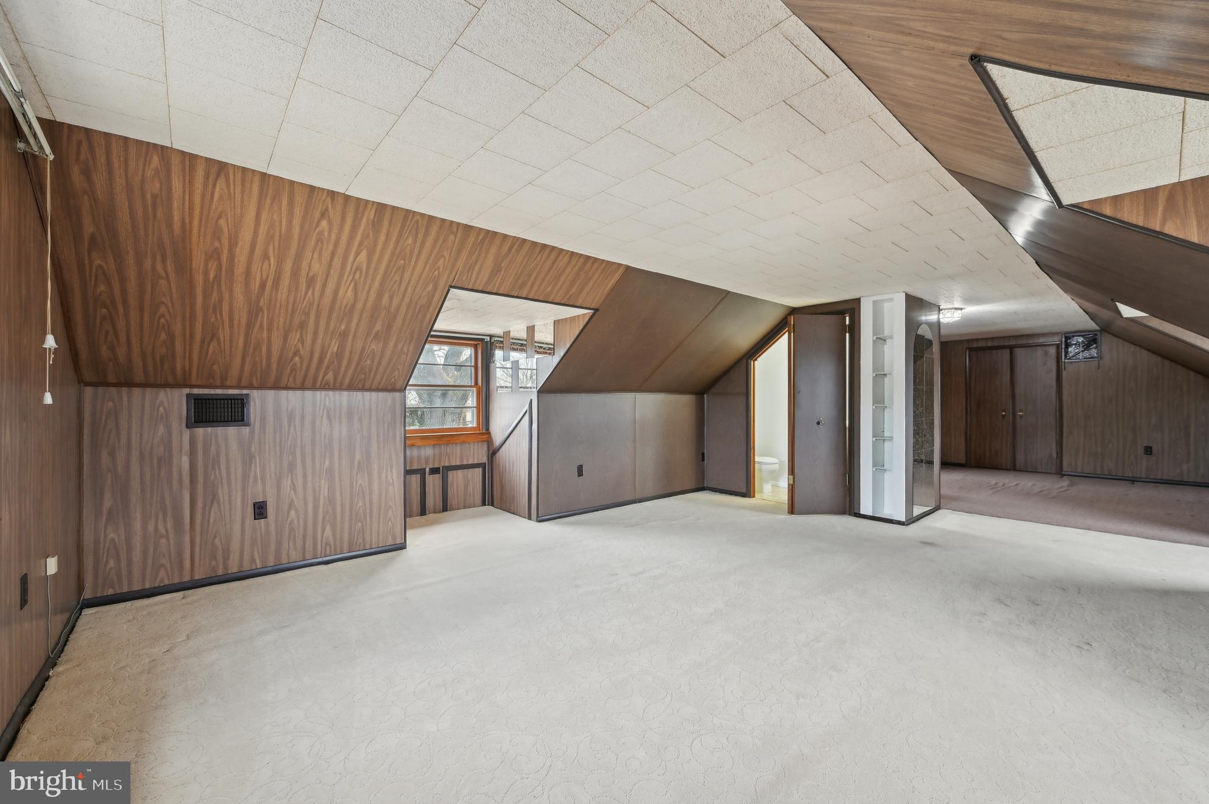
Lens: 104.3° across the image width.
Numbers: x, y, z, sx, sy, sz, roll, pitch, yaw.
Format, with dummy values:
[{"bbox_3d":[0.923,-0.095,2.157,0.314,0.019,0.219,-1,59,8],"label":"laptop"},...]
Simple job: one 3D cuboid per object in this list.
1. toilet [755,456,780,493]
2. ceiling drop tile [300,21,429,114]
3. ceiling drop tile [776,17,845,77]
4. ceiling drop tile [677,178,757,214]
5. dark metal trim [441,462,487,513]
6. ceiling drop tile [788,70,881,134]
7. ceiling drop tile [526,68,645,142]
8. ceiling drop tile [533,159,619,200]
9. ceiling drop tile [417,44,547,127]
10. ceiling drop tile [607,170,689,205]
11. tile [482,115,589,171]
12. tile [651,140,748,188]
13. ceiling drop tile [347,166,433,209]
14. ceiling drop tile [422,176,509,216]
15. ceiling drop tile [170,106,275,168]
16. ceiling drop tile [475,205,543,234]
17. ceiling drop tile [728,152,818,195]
[{"bbox_3d":[1.913,0.765,6.024,0.430,0.750,0.700,0,0,-40],"label":"toilet"},{"bbox_3d":[-0.729,-1.008,1.435,0.306,0.018,0.304,0,0,-41],"label":"ceiling drop tile"},{"bbox_3d":[0.589,-1.003,1.319,0.306,0.018,0.060,0,0,-41],"label":"ceiling drop tile"},{"bbox_3d":[0.540,-1.009,2.306,0.306,0.018,0.304,0,0,-41],"label":"ceiling drop tile"},{"bbox_3d":[-1.476,0.904,4.989,0.488,0.475,0.020,0,0,-40],"label":"dark metal trim"},{"bbox_3d":[0.776,-1.002,1.573,0.305,0.018,0.204,0,0,-40],"label":"ceiling drop tile"},{"bbox_3d":[-0.065,-1.001,1.597,0.305,0.018,0.305,0,1,-41],"label":"ceiling drop tile"},{"bbox_3d":[-0.130,-1.011,2.143,0.306,0.018,0.304,0,0,-41],"label":"ceiling drop tile"},{"bbox_3d":[-0.398,-1.004,1.516,0.305,0.018,0.305,0,1,-41],"label":"ceiling drop tile"},{"bbox_3d":[0.207,-1.010,2.222,0.306,0.018,0.304,0,0,-41],"label":"ceiling drop tile"},{"bbox_3d":[-0.267,-1.009,1.835,0.306,0.018,0.304,0,0,-41],"label":"tile"},{"bbox_3d":[0.408,-1.000,1.983,0.305,0.018,0.305,0,1,-41],"label":"tile"},{"bbox_3d":[-1.016,-1.019,2.227,0.305,0.018,0.341,0,1,-41],"label":"ceiling drop tile"},{"bbox_3d":[-0.671,-1.016,2.295,0.305,0.018,0.314,0,1,-41],"label":"ceiling drop tile"},{"bbox_3d":[-1.477,-1.019,1.828,0.305,0.018,0.335,0,1,-41],"label":"ceiling drop tile"},{"bbox_3d":[-0.525,-1.002,2.578,0.305,0.018,0.305,0,0,-40],"label":"ceiling drop tile"},{"bbox_3d":[0.739,-1.002,2.068,0.305,0.018,0.305,0,0,-40],"label":"ceiling drop tile"}]

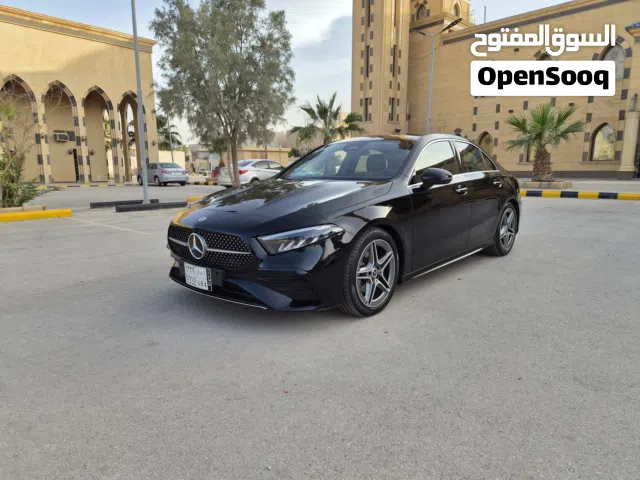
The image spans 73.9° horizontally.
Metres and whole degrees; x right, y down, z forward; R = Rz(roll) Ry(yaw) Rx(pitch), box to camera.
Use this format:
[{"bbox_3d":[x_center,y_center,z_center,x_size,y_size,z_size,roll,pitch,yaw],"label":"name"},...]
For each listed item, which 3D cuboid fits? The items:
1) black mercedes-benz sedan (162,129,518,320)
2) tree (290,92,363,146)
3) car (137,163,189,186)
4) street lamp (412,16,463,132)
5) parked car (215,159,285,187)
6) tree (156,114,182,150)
[{"bbox_3d":[0.670,-0.415,4.530,1.850,1.430,4.560,8,13,41],"label":"black mercedes-benz sedan"},{"bbox_3d":[0.410,-5.952,25.063,4.300,5.310,4.300,0,9,0],"label":"tree"},{"bbox_3d":[-9.900,-4.120,26.600,1.770,1.470,4.540,-8,13,-41],"label":"car"},{"bbox_3d":[5.415,-6.479,20.920,2.700,7.710,0.350,8,12,39],"label":"street lamp"},{"bbox_3d":[-3.100,-3.360,21.600,1.750,1.450,4.450,6,11,32],"label":"parked car"},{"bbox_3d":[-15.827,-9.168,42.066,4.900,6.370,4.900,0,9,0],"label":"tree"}]

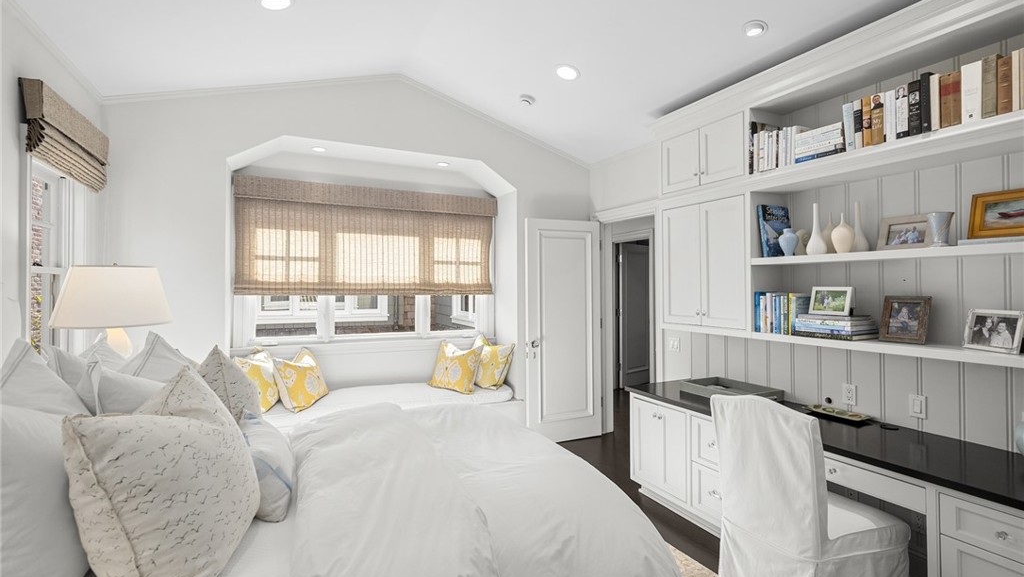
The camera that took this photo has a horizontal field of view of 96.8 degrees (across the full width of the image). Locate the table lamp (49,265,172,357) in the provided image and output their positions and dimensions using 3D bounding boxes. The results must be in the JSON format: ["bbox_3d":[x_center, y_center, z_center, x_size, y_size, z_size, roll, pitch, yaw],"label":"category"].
[{"bbox_3d":[-1.940,0.259,2.200,0.448,0.760,0.448,0,0,-26],"label":"table lamp"}]

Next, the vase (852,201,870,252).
[{"bbox_3d":[1.874,-0.331,2.462,0.100,0.285,0.100,0,0,-27],"label":"vase"}]

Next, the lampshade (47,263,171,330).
[{"bbox_3d":[-2.067,0.042,2.351,0.480,0.305,0.480,0,0,-27],"label":"lampshade"}]

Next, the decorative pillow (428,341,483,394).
[{"bbox_3d":[-0.525,0.753,4.378,0.460,0.460,0.150,5,-22,23],"label":"decorative pillow"}]

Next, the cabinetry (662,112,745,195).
[{"bbox_3d":[1.442,-0.912,3.220,0.320,0.410,0.690,0,0,-27],"label":"cabinetry"}]

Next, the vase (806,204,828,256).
[{"bbox_3d":[1.702,-0.330,2.538,0.100,0.285,0.100,0,0,-27],"label":"vase"}]

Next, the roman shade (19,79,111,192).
[{"bbox_3d":[-2.465,-0.800,2.550,0.095,0.370,0.910,0,0,-27],"label":"roman shade"}]

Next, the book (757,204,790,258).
[{"bbox_3d":[1.602,-0.341,2.760,0.240,0.315,0.038,0,-7,-26],"label":"book"}]

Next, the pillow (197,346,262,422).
[{"bbox_3d":[-1.217,0.490,2.032,0.180,0.500,0.500,-15,7,-28],"label":"pillow"}]

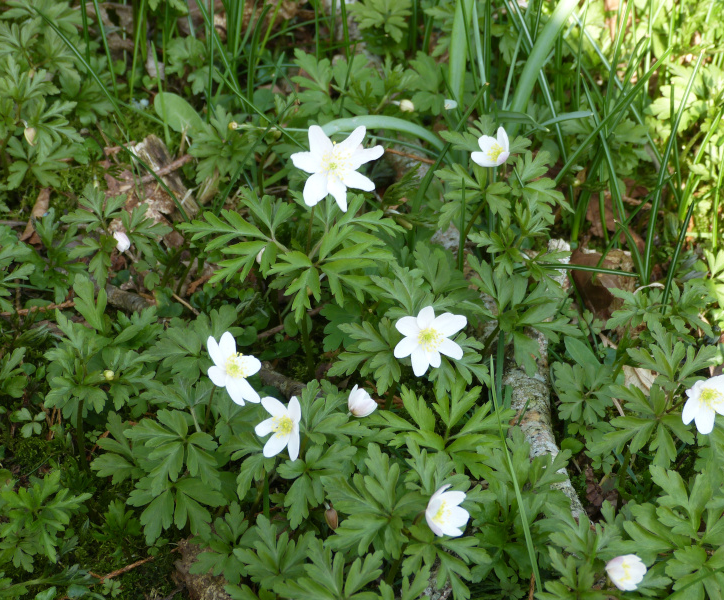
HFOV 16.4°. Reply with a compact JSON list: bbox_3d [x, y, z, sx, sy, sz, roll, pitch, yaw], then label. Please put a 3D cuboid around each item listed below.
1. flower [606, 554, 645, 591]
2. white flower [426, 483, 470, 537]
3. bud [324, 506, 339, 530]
[{"bbox_3d":[0.122,0.127,1.170,0.020,0.018,0.018,-8,-5,43],"label":"flower"},{"bbox_3d":[0.037,0.092,1.104,0.017,0.024,0.024,-12,24,46],"label":"white flower"},{"bbox_3d":[-0.015,0.104,1.200,0.007,0.013,0.007,-10,27,3],"label":"bud"}]

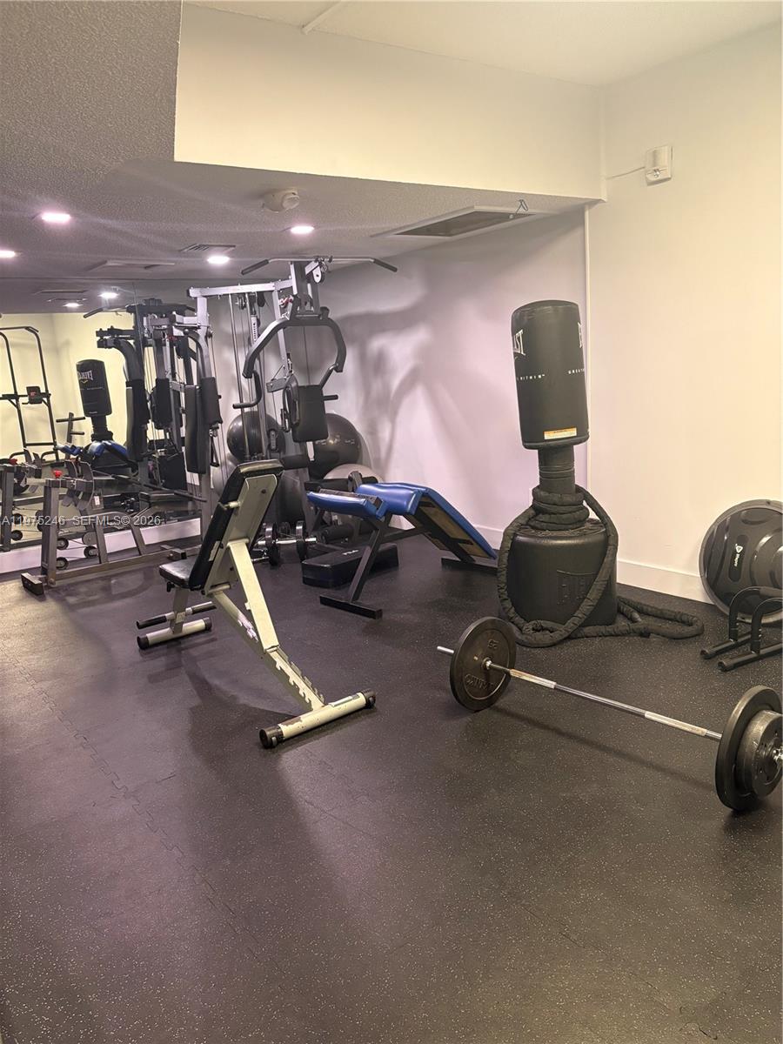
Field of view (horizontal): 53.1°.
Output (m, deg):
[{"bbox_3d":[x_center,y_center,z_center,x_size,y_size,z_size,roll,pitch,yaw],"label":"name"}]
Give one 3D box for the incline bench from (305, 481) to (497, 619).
[{"bbox_3d":[0.124,0.089,4.809,0.520,0.690,1.190,8,17,44],"label":"incline bench"}]

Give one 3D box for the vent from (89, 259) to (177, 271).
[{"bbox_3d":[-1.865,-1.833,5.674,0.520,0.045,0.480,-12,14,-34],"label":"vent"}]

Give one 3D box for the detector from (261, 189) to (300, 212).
[{"bbox_3d":[-0.502,-1.494,3.684,0.150,0.085,0.140,5,15,37],"label":"detector"}]

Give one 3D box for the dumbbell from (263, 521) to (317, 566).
[{"bbox_3d":[-0.768,0.145,5.794,0.420,0.300,0.290,-4,12,-2],"label":"dumbbell"}]

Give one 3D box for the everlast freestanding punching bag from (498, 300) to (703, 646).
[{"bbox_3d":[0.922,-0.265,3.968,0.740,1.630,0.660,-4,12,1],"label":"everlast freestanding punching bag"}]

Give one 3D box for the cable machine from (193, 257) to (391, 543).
[{"bbox_3d":[-0.752,-0.793,5.872,1.280,2.090,1.360,-12,14,-34],"label":"cable machine"}]

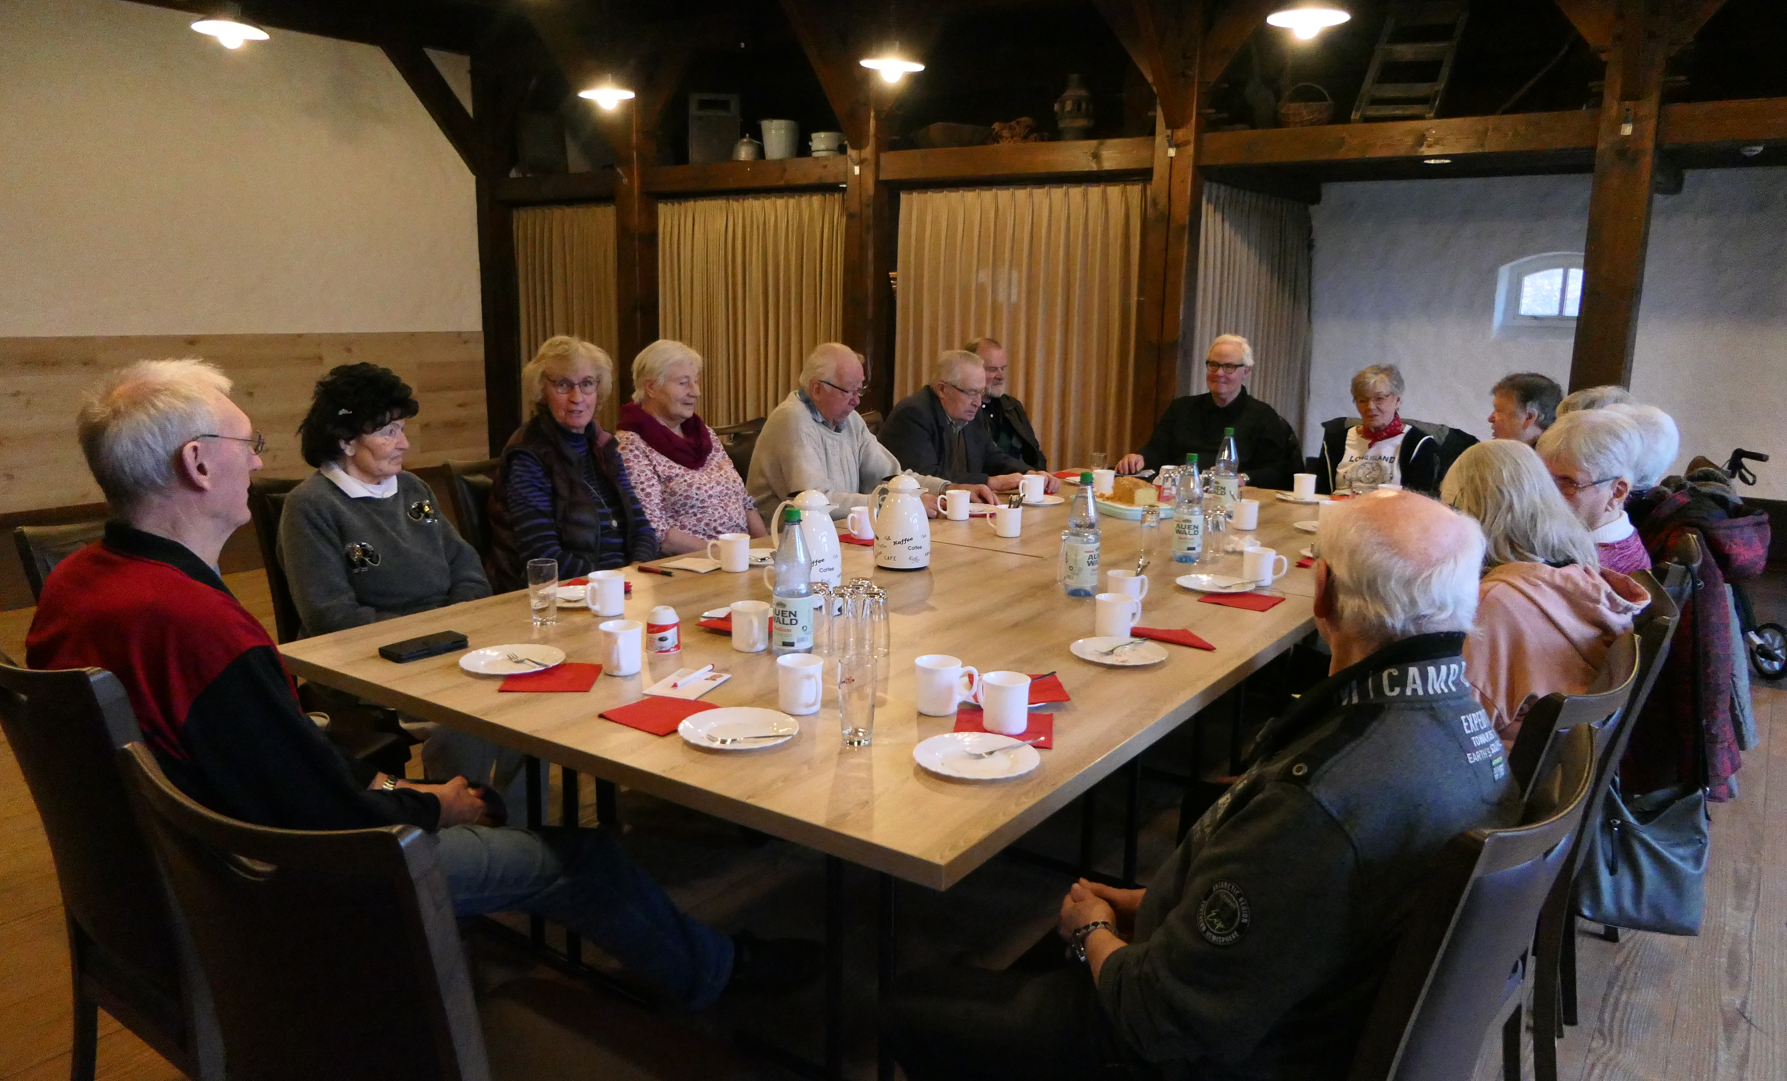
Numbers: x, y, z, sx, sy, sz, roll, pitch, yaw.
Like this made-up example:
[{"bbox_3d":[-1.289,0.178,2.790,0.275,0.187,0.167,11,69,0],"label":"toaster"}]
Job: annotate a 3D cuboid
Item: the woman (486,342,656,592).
[{"bbox_3d":[-0.744,0.129,3.267,0.740,1.340,0.500,8,14,35],"label":"woman"}]

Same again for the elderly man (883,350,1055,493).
[{"bbox_3d":[0.335,-0.102,4.603,0.780,1.240,0.550,7,14,32],"label":"elderly man"}]

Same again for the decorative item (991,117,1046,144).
[{"bbox_3d":[0.657,-2.150,6.269,0.270,0.155,0.200,6,13,28],"label":"decorative item"}]

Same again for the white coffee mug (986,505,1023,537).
[{"bbox_3d":[0.336,-0.056,3.602,0.111,0.086,0.081,1,11,6],"label":"white coffee mug"}]

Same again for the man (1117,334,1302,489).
[{"bbox_3d":[1.336,-0.186,5.026,0.630,1.350,0.800,9,14,35],"label":"man"}]

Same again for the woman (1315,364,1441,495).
[{"bbox_3d":[1.751,-0.047,4.537,0.500,1.220,0.740,8,14,35],"label":"woman"}]

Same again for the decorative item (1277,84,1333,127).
[{"bbox_3d":[1.731,-1.825,5.006,0.250,0.190,0.220,7,13,29],"label":"decorative item"}]

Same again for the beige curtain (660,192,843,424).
[{"bbox_3d":[-0.792,-0.922,6.721,1.270,1.950,0.130,6,13,27],"label":"beige curtain"}]

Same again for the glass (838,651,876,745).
[{"bbox_3d":[-0.056,0.259,1.940,0.061,0.132,0.061,1,11,0],"label":"glass"}]

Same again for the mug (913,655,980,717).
[{"bbox_3d":[0.094,0.251,2.057,0.111,0.086,0.081,0,11,-3],"label":"mug"}]

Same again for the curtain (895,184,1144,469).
[{"bbox_3d":[0.619,-0.794,6.094,1.250,1.950,0.130,6,13,27],"label":"curtain"}]

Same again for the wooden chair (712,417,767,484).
[{"bbox_3d":[-0.390,0.108,4.311,0.580,1.005,0.460,9,14,35],"label":"wooden chair"}]

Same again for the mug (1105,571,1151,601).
[{"bbox_3d":[0.545,0.118,2.735,0.111,0.086,0.081,-3,12,-16],"label":"mug"}]

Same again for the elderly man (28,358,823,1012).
[{"bbox_3d":[-0.622,0.376,2.040,1.200,1.350,0.560,-9,15,-42],"label":"elderly man"}]

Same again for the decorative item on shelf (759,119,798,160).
[{"bbox_3d":[-0.601,-2.115,6.291,0.200,0.210,0.200,1,11,0],"label":"decorative item on shelf"}]

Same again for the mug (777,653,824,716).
[{"bbox_3d":[-0.151,0.247,2.021,0.079,0.088,0.110,-7,13,-31],"label":"mug"}]

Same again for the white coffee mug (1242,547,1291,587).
[{"bbox_3d":[0.916,0.062,2.926,0.110,0.088,0.079,4,12,17],"label":"white coffee mug"}]

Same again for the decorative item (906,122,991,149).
[{"bbox_3d":[0.277,-1.977,5.825,0.440,0.140,0.250,7,13,29],"label":"decorative item"}]

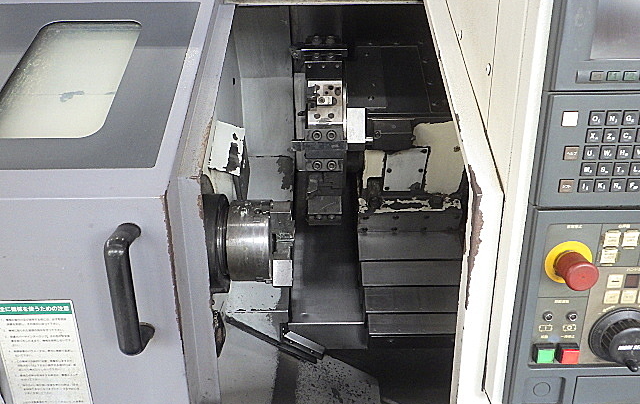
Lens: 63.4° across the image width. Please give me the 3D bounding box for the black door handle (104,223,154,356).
[{"bbox_3d":[-0.251,0.121,0.679,0.032,0.174,0.057,-1,19,-1],"label":"black door handle"}]

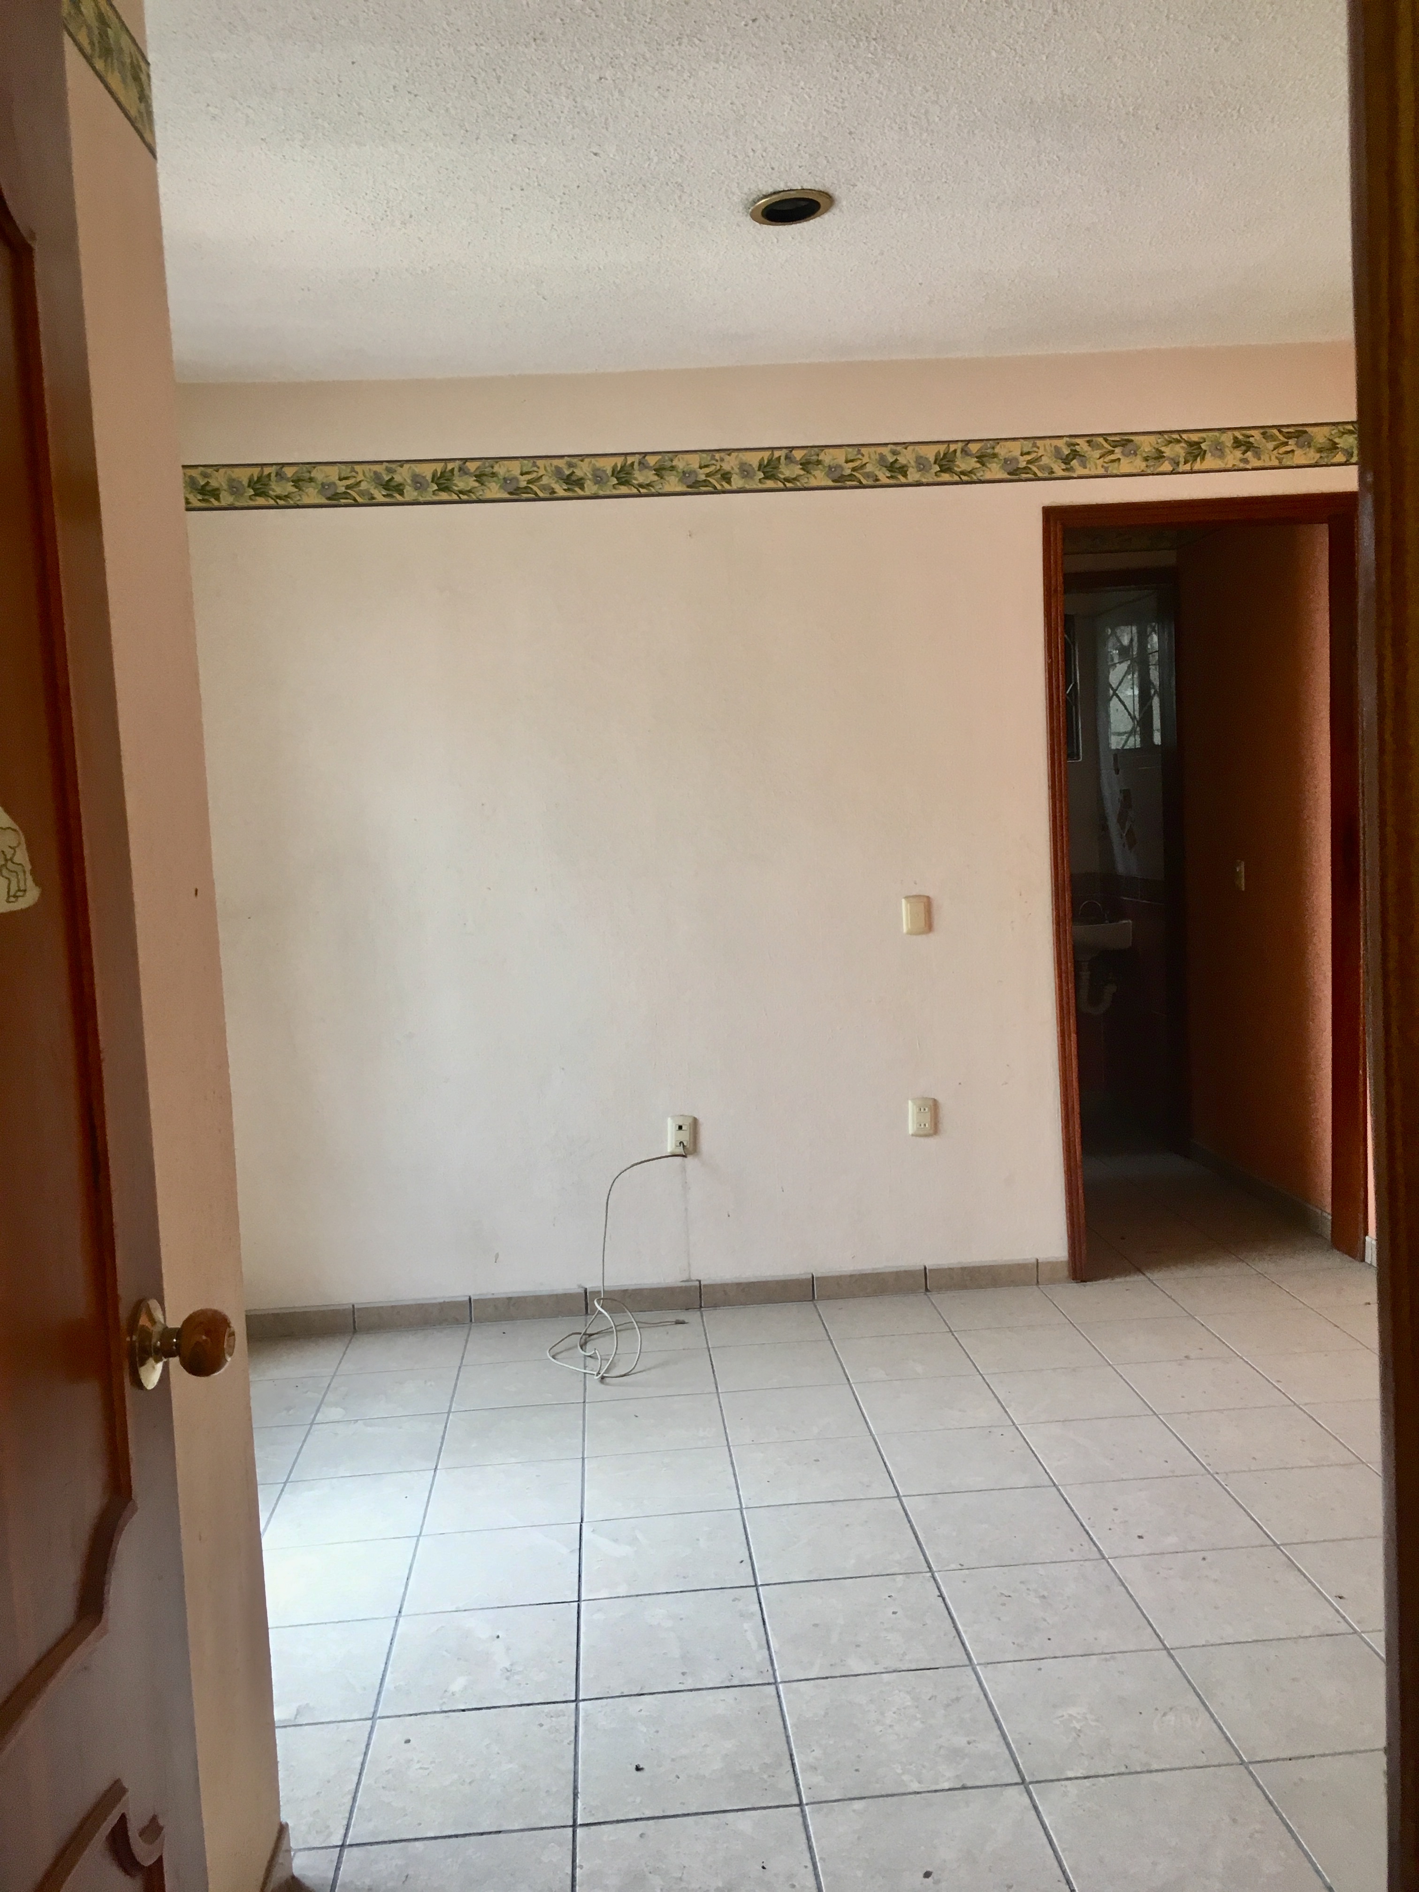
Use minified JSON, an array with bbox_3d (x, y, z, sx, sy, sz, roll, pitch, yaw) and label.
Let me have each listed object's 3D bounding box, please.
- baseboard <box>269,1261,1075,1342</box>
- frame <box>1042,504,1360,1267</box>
[{"bbox_3d":[-0.131,0.979,4.429,2.295,0.078,0.022,-3,5,-4],"label":"baseboard"},{"bbox_3d":[1.399,-0.151,4.508,0.888,2.165,0.152,-3,5,-4],"label":"frame"}]

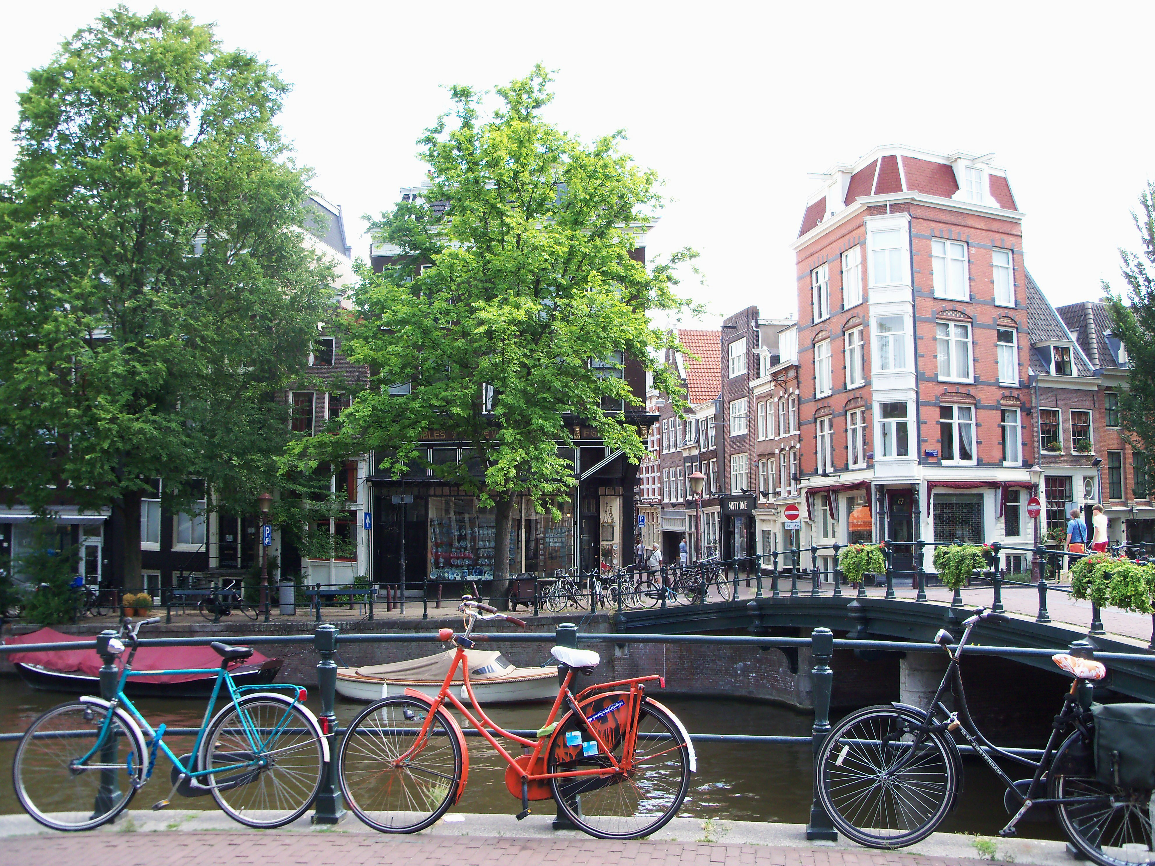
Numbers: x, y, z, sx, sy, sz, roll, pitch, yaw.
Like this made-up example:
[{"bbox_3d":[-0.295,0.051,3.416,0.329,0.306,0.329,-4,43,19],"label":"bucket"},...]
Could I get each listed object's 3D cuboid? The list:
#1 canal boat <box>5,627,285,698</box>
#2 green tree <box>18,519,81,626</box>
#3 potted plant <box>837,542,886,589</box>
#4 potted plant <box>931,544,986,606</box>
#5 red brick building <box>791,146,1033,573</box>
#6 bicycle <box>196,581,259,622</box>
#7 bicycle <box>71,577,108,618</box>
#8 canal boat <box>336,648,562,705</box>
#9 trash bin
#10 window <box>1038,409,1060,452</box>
[{"bbox_3d":[-12.383,6.452,32.913,8.800,1.700,2.350,-3,-5,19],"label":"canal boat"},{"bbox_3d":[-15.937,4.131,35.334,1.800,3.200,1.900,0,-5,0],"label":"green tree"},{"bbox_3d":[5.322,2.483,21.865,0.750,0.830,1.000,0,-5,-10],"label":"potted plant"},{"bbox_3d":[6.192,2.227,18.900,0.560,0.880,0.950,0,-5,-10],"label":"potted plant"},{"bbox_3d":[13.157,-2.420,46.915,7.700,16.600,7.900,1,-5,-22],"label":"red brick building"},{"bbox_3d":[-9.967,4.796,33.407,1.760,1.150,0.600,-1,-5,12],"label":"bicycle"},{"bbox_3d":[-15.630,5.295,37.533,1.750,1.180,0.600,-5,-6,42],"label":"bicycle"},{"bbox_3d":[-3.278,6.185,30.199,6.200,1.420,2.100,-2,-5,13],"label":"canal boat"},{"bbox_3d":[-8.728,4.920,35.135,0.500,1.118,0.500,-1,-5,0],"label":"trash bin"},{"bbox_3d":[18.659,-0.071,45.997,1.335,1.760,0.200,2,-5,-31],"label":"window"}]

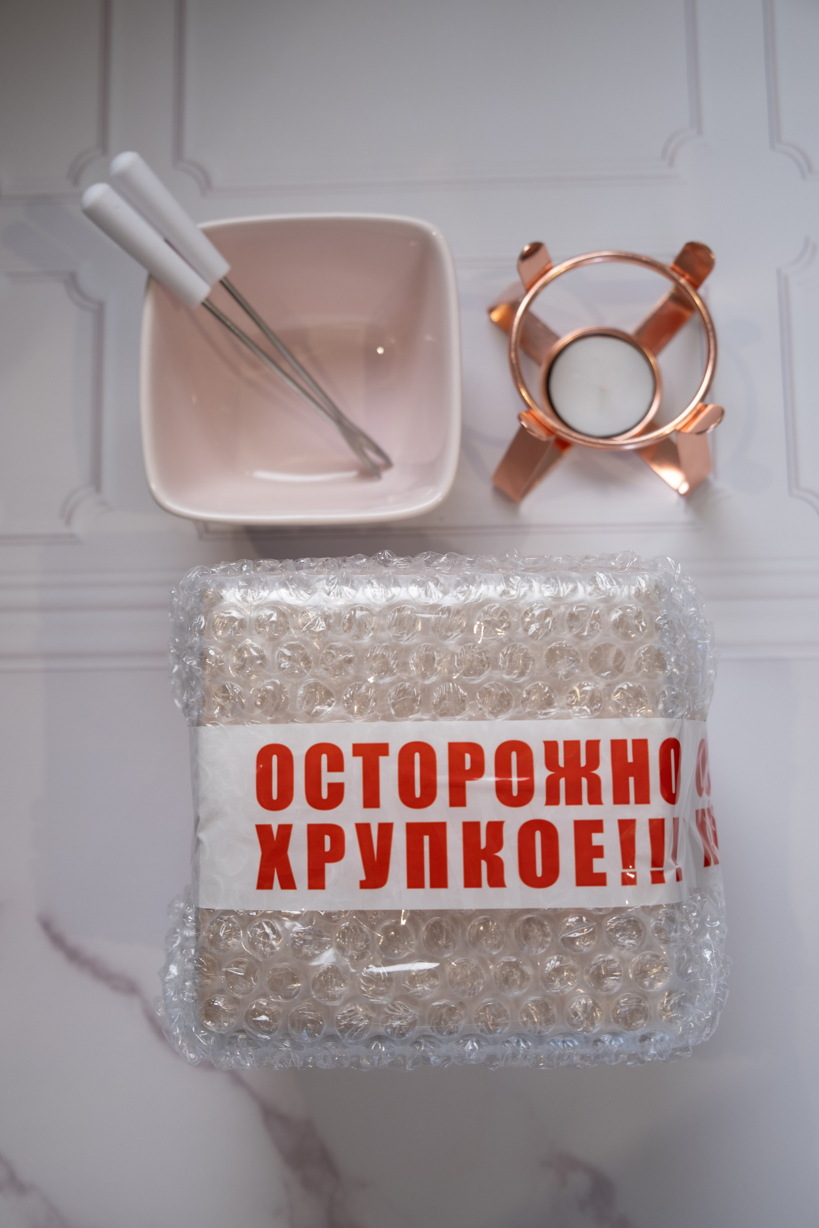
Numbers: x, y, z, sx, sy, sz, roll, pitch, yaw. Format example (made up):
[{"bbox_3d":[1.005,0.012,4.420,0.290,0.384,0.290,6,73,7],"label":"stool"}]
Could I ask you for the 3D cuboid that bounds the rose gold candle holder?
[{"bbox_3d":[0.067,-0.084,0.403,0.079,0.058,0.079,-1,83,3],"label":"rose gold candle holder"}]

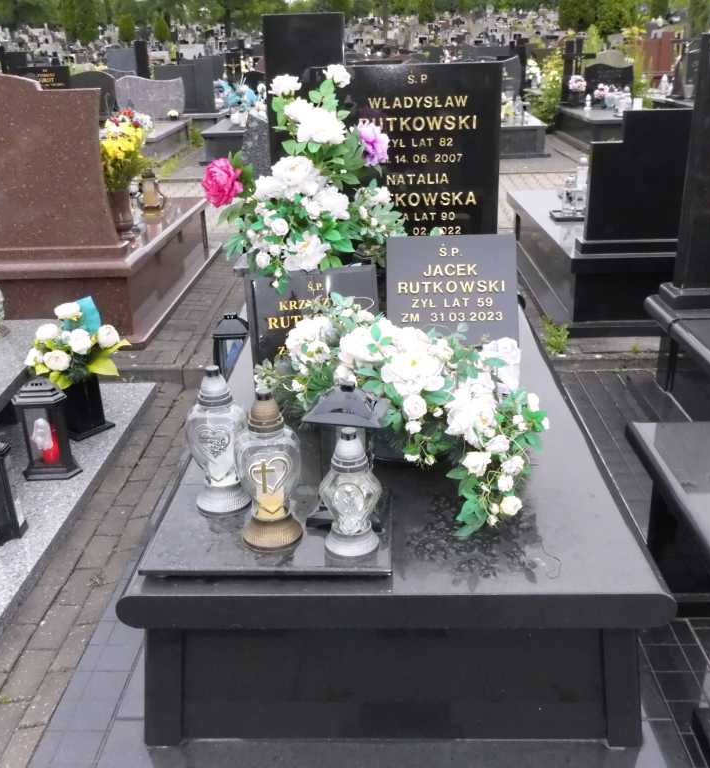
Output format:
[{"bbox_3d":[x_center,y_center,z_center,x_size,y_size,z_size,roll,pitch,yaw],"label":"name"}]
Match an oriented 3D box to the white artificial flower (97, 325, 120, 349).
[{"bbox_3d":[-1.048,-0.202,3.521,0.086,0.092,0.087,0,22,2],"label":"white artificial flower"}]

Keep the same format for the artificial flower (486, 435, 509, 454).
[{"bbox_3d":[0.351,0.149,2.035,0.059,0.049,0.050,-3,22,-3],"label":"artificial flower"}]

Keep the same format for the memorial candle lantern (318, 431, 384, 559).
[{"bbox_3d":[-0.010,0.225,1.795,0.135,0.276,0.128,-1,22,2],"label":"memorial candle lantern"}]

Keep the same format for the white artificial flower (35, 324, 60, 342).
[{"bbox_3d":[-1.296,-0.217,3.490,0.093,0.076,0.086,0,22,2],"label":"white artificial flower"}]

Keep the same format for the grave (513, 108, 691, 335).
[{"bbox_3d":[1.668,-1.185,5.178,1.130,1.130,2.172,-1,22,2],"label":"grave"}]

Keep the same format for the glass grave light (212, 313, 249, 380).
[{"bbox_3d":[-0.525,-0.132,3.593,0.160,0.357,0.160,-1,22,2],"label":"glass grave light"}]

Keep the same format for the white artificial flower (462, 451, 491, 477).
[{"bbox_3d":[0.294,0.192,2.001,0.072,0.063,0.060,-1,22,2],"label":"white artificial flower"}]

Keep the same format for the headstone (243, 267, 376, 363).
[{"bbox_3d":[-0.130,-0.209,2.716,0.425,0.325,0.040,-5,2,-9],"label":"headstone"}]

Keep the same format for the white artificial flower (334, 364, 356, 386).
[{"bbox_3d":[-0.027,-0.022,2.109,0.056,0.056,0.055,-1,22,2],"label":"white artificial flower"}]

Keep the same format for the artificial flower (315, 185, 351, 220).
[{"bbox_3d":[-0.073,-0.589,2.701,0.124,0.111,0.090,-2,22,-1],"label":"artificial flower"}]

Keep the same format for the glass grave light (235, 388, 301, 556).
[{"bbox_3d":[-0.188,0.181,1.830,0.140,0.360,0.130,-3,22,-4],"label":"glass grave light"}]

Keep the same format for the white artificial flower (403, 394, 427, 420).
[{"bbox_3d":[0.159,0.062,2.181,0.062,0.065,0.059,0,22,4],"label":"white artificial flower"}]

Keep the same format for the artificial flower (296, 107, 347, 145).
[{"bbox_3d":[-0.120,-0.929,2.976,0.172,0.123,0.140,0,22,2],"label":"artificial flower"}]

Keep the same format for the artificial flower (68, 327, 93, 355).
[{"bbox_3d":[-1.056,-0.164,3.186,0.098,0.098,0.080,-9,23,-18],"label":"artificial flower"}]

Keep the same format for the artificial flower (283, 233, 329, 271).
[{"bbox_3d":[-0.156,-0.426,2.662,0.148,0.122,0.090,-3,22,-3],"label":"artificial flower"}]

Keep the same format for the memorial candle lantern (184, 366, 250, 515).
[{"bbox_3d":[-0.328,0.125,1.984,0.140,0.353,0.130,-4,23,-7],"label":"memorial candle lantern"}]

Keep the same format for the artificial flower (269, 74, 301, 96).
[{"bbox_3d":[-0.226,-0.970,2.691,0.104,0.075,0.090,-3,22,-4],"label":"artificial flower"}]

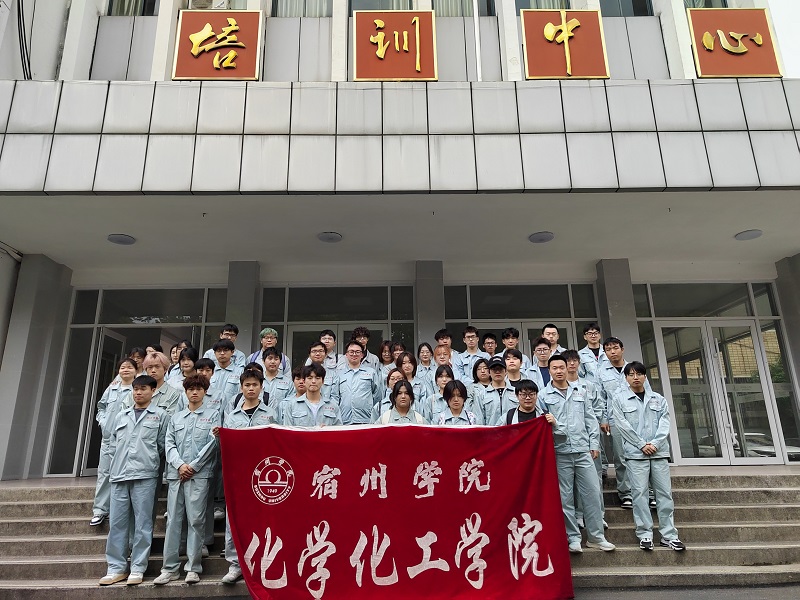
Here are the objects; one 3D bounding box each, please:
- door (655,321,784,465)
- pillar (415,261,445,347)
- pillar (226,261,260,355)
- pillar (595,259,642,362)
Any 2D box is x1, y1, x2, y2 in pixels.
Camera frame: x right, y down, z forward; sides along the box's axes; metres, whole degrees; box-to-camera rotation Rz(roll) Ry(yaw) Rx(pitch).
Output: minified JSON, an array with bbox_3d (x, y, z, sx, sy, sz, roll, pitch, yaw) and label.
[{"bbox_3d":[5.830,1.655,9.747,1.920,2.629,0.160,-1,-16,-1],"label":"door"},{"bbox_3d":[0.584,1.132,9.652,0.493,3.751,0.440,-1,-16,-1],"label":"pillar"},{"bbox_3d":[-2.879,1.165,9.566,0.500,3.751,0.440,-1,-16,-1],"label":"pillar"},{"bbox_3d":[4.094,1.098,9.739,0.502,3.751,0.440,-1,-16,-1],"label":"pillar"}]

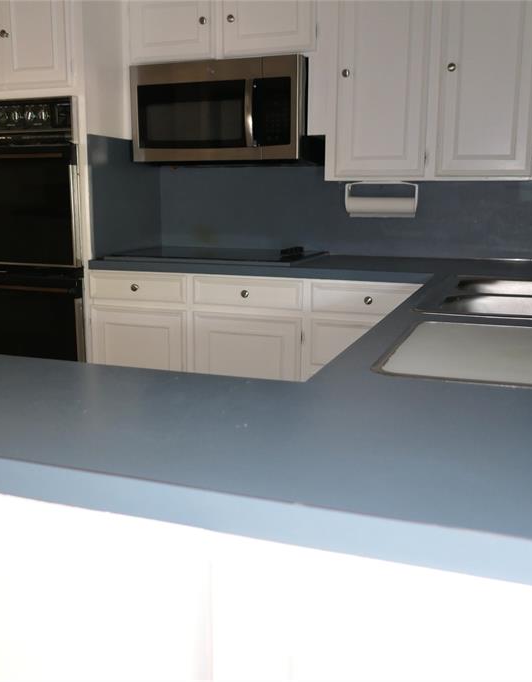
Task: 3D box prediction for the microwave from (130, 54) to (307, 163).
[{"bbox_3d":[-0.154,-0.991,3.040,0.757,0.409,0.435,4,13,20],"label":"microwave"}]

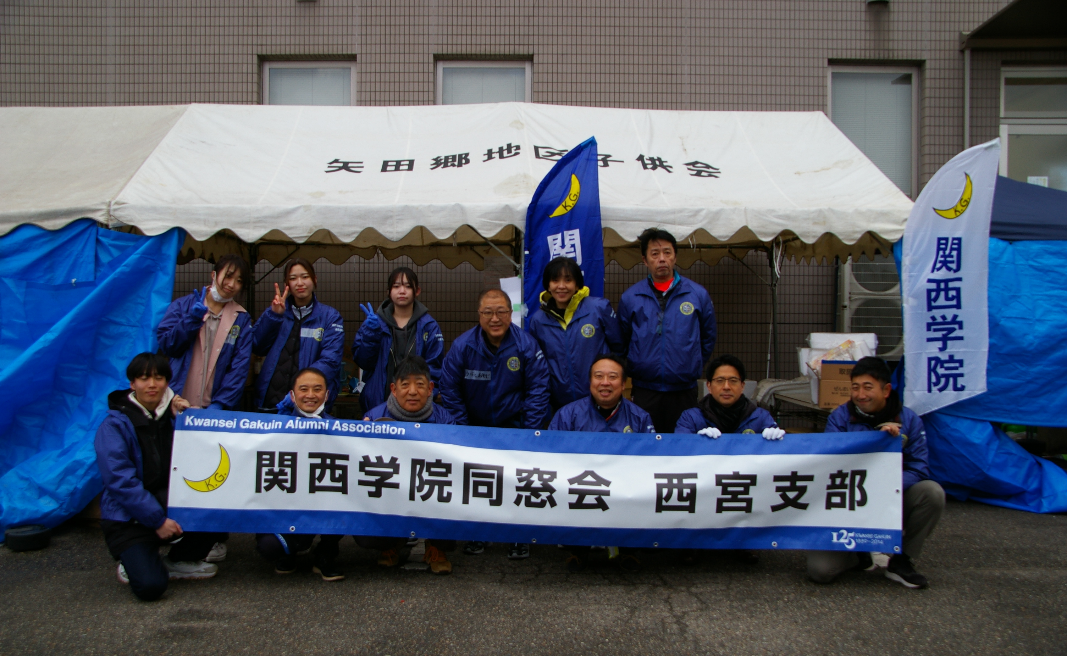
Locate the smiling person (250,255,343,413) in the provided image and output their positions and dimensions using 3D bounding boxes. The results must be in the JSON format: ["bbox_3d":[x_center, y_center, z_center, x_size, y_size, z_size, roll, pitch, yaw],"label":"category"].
[{"bbox_3d":[-1.347,0.398,5.600,0.530,1.580,0.420,0,1,-12],"label":"smiling person"}]

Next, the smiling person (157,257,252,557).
[{"bbox_3d":[-1.740,0.420,5.180,0.510,1.610,0.450,0,0,-7],"label":"smiling person"}]

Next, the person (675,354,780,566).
[{"bbox_3d":[1.003,0.684,5.020,0.560,1.090,0.640,0,0,5],"label":"person"}]

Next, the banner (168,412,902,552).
[{"bbox_3d":[0.012,0.733,4.680,3.500,0.620,0.120,2,0,0],"label":"banner"}]

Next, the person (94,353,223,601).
[{"bbox_3d":[-1.750,0.670,4.560,0.580,1.110,0.660,0,0,-38],"label":"person"}]

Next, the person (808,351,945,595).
[{"bbox_3d":[1.673,0.677,4.800,0.600,1.070,0.680,0,1,12],"label":"person"}]

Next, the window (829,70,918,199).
[{"bbox_3d":[3.546,-2.010,10.200,0.950,1.450,0.100,0,1,-1],"label":"window"}]

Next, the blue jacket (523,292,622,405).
[{"bbox_3d":[0.215,0.120,5.200,0.520,0.660,0.340,0,0,5],"label":"blue jacket"}]

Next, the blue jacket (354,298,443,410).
[{"bbox_3d":[-0.745,0.168,5.380,0.500,0.650,0.360,0,0,-5],"label":"blue jacket"}]

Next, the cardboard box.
[{"bbox_3d":[2.018,0.365,6.200,0.390,0.300,0.280,0,1,2],"label":"cardboard box"}]

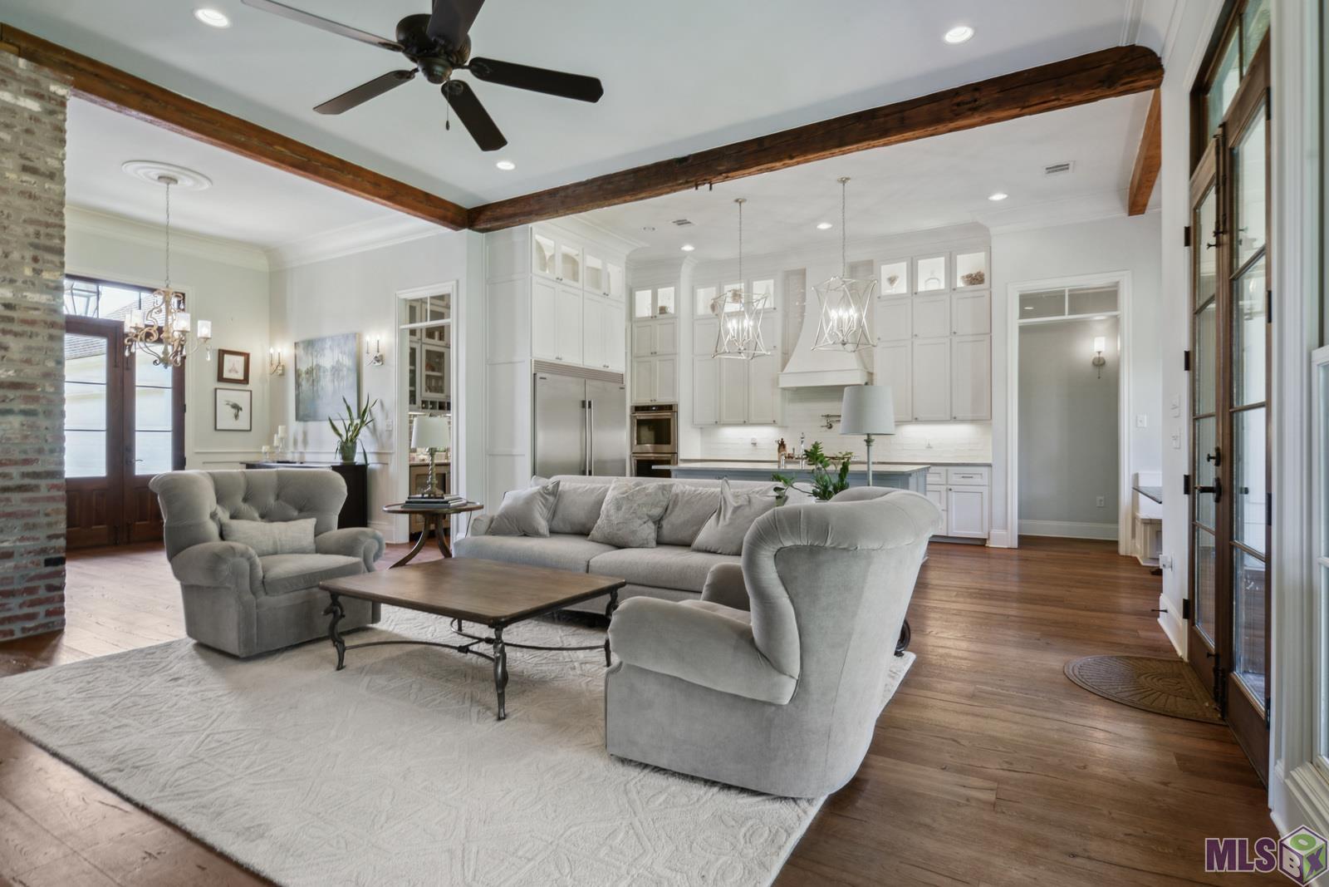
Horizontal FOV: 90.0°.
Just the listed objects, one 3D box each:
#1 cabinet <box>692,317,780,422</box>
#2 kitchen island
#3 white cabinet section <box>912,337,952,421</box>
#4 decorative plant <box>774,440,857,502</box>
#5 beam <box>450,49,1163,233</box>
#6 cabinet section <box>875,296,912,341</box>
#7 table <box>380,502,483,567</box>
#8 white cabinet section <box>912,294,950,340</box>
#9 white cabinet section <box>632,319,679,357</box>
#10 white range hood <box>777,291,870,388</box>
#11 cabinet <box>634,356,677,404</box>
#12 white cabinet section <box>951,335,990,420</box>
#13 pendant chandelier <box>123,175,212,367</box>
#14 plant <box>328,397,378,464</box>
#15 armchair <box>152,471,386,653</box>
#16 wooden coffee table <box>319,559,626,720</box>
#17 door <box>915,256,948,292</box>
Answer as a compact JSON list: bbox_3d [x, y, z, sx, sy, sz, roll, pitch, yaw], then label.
[{"bbox_3d":[1.048,-1.020,9.405,1.320,1.490,0.340,0,0,30],"label":"cabinet"},{"bbox_3d":[1.277,0.688,6.739,2.490,0.915,1.280,0,0,30],"label":"kitchen island"},{"bbox_3d":[3.348,-0.782,8.283,0.458,1.000,0.330,0,0,30],"label":"white cabinet section"},{"bbox_3d":[0.836,0.230,3.700,0.430,0.480,0.380,0,0,30],"label":"decorative plant"},{"bbox_3d":[0.530,-2.373,5.632,5.978,0.243,0.186,0,0,30],"label":"beam"},{"bbox_3d":[2.956,-1.552,8.510,0.441,0.527,0.330,0,0,30],"label":"cabinet section"},{"bbox_3d":[-1.895,0.830,5.450,0.820,0.630,0.820,0,0,30],"label":"table"},{"bbox_3d":[3.349,-1.548,8.283,0.453,0.505,0.330,0,0,30],"label":"white cabinet section"},{"bbox_3d":[-0.026,-1.538,9.863,0.783,0.508,0.480,0,0,30],"label":"white cabinet section"},{"bbox_3d":[2.087,-1.324,8.557,1.044,1.217,0.633,0,0,30],"label":"white range hood"},{"bbox_3d":[0.020,-0.893,9.699,0.745,0.645,0.600,0,0,30],"label":"cabinet"},{"bbox_3d":[3.732,-0.789,8.060,0.421,0.999,0.330,0,0,30],"label":"white cabinet section"},{"bbox_3d":[-4.684,-1.619,6.264,0.678,1.780,0.678,0,0,30],"label":"pendant chandelier"},{"bbox_3d":[-3.657,-0.170,7.800,0.470,0.770,0.410,0,0,30],"label":"plant"},{"bbox_3d":[-2.445,0.650,4.117,1.028,0.960,1.073,0,0,31],"label":"armchair"},{"bbox_3d":[-0.939,0.919,3.343,1.220,0.435,0.900,0,0,30],"label":"wooden coffee table"},{"bbox_3d":[3.274,-2.076,8.164,0.382,0.397,0.050,0,0,30],"label":"door"}]

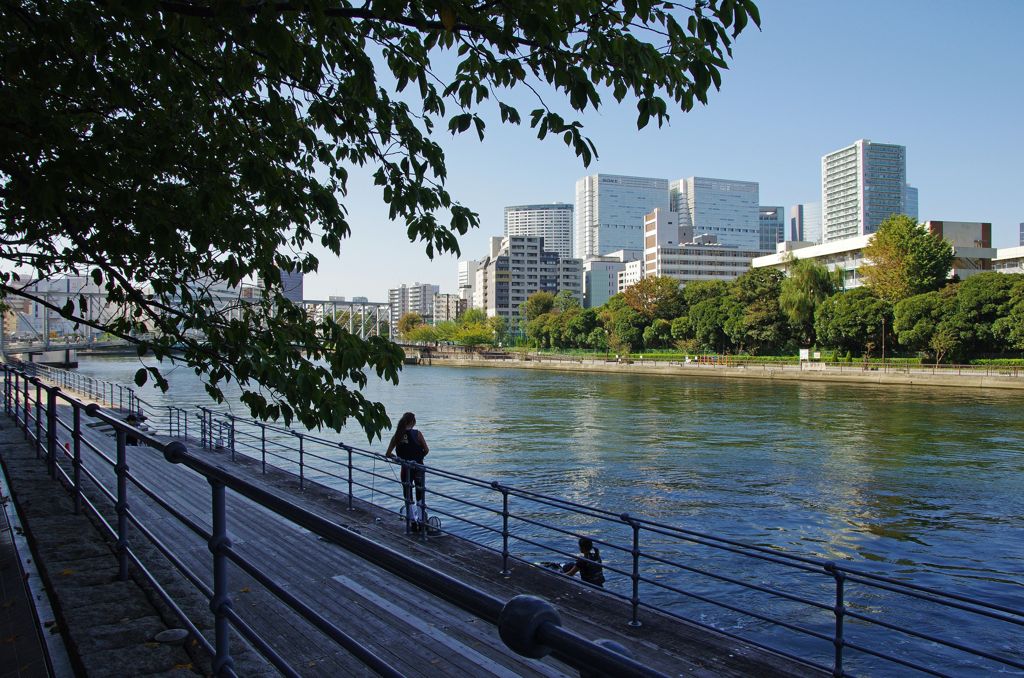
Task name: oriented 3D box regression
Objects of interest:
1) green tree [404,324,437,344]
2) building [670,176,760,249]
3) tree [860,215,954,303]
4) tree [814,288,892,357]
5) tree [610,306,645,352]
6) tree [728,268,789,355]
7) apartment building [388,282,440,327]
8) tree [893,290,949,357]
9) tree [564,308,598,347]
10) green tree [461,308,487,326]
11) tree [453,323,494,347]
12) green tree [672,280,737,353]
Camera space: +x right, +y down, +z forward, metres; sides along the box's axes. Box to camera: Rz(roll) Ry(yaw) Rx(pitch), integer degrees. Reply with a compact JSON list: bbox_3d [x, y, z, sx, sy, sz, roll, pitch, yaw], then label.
[{"bbox_3d":[-18.200,-0.900,143.000,6.900,4.200,6.200,0,0,-7],"label":"green tree"},{"bbox_3d":[172.500,-62.430,608.600,64.000,139.000,40.000,0,-1,-19],"label":"building"},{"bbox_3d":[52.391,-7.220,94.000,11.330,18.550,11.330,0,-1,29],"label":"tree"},{"bbox_3d":[42.800,-1.900,89.000,9.800,8.900,8.800,0,0,26],"label":"tree"},{"bbox_3d":[19.044,-1.195,117.000,5.550,8.330,5.550,0,0,9],"label":"tree"},{"bbox_3d":[34.750,-3.760,100.040,8.400,12.350,8.000,0,-1,19],"label":"tree"},{"bbox_3d":[-67.000,-16.500,478.000,38.000,37.000,16.000,0,0,41],"label":"apartment building"},{"bbox_3d":[45.478,-1.336,79.000,5.750,8.130,5.750,0,-1,30],"label":"tree"},{"bbox_3d":[12.440,-1.450,127.020,6.300,8.020,6.000,0,-1,6],"label":"tree"},{"bbox_3d":[-8.880,-2.240,168.030,7.000,9.960,6.800,0,-1,-3],"label":"green tree"},{"bbox_3d":[-7.399,-0.740,140.000,7.880,5.030,7.880,0,0,-3],"label":"tree"},{"bbox_3d":[27.700,-2.950,102.000,9.200,10.700,8.500,0,0,15],"label":"green tree"}]

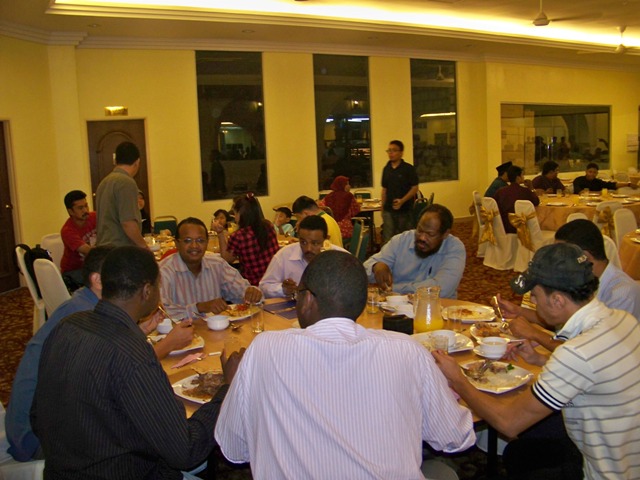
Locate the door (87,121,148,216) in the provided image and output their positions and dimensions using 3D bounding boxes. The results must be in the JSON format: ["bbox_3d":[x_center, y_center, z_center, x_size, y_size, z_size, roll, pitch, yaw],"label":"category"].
[{"bbox_3d":[-2.985,-0.715,9.202,0.900,2.140,0.070,-7,9,-28],"label":"door"}]

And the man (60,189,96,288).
[{"bbox_3d":[-1.890,0.208,5.343,0.750,1.300,0.520,2,9,30],"label":"man"}]

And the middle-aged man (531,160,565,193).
[{"bbox_3d":[3.620,-0.524,9.228,0.700,1.290,0.500,4,10,38],"label":"middle-aged man"}]

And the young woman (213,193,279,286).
[{"bbox_3d":[-0.582,0.260,4.819,0.500,1.240,0.680,-7,9,-30],"label":"young woman"}]

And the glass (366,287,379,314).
[{"bbox_3d":[0.261,0.298,2.980,0.060,0.122,0.060,-2,8,0],"label":"glass"}]

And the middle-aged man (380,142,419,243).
[{"bbox_3d":[0.956,-0.367,7.267,0.490,1.660,0.320,1,9,25],"label":"middle-aged man"}]

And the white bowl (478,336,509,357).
[{"bbox_3d":[0.646,0.400,2.260,0.100,0.052,0.100,-2,8,0],"label":"white bowl"}]

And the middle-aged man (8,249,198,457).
[{"bbox_3d":[-0.873,0.647,2.531,0.740,1.240,0.520,-7,9,-30],"label":"middle-aged man"}]

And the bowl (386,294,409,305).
[{"bbox_3d":[0.406,0.335,3.166,0.113,0.052,0.113,-2,8,0],"label":"bowl"}]

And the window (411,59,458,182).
[{"bbox_3d":[2.247,-2.312,11.873,1.150,2.380,0.100,-7,9,-28],"label":"window"}]

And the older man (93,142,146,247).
[{"bbox_3d":[-1.617,0.063,5.049,0.470,1.750,0.340,4,10,36],"label":"older man"}]

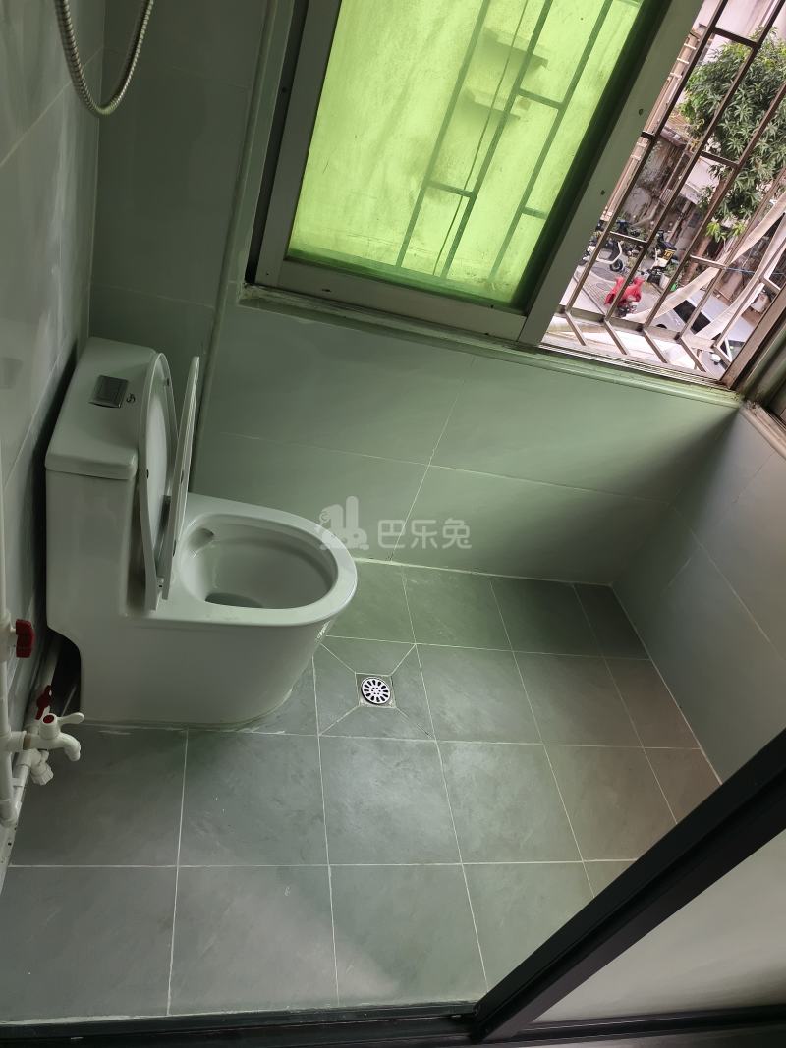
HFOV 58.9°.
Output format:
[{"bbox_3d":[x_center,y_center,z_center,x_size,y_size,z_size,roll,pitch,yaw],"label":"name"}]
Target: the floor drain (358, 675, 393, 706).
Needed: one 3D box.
[{"bbox_3d":[-0.044,0.430,1.794,0.088,0.012,0.088,7,40,-17],"label":"floor drain"}]

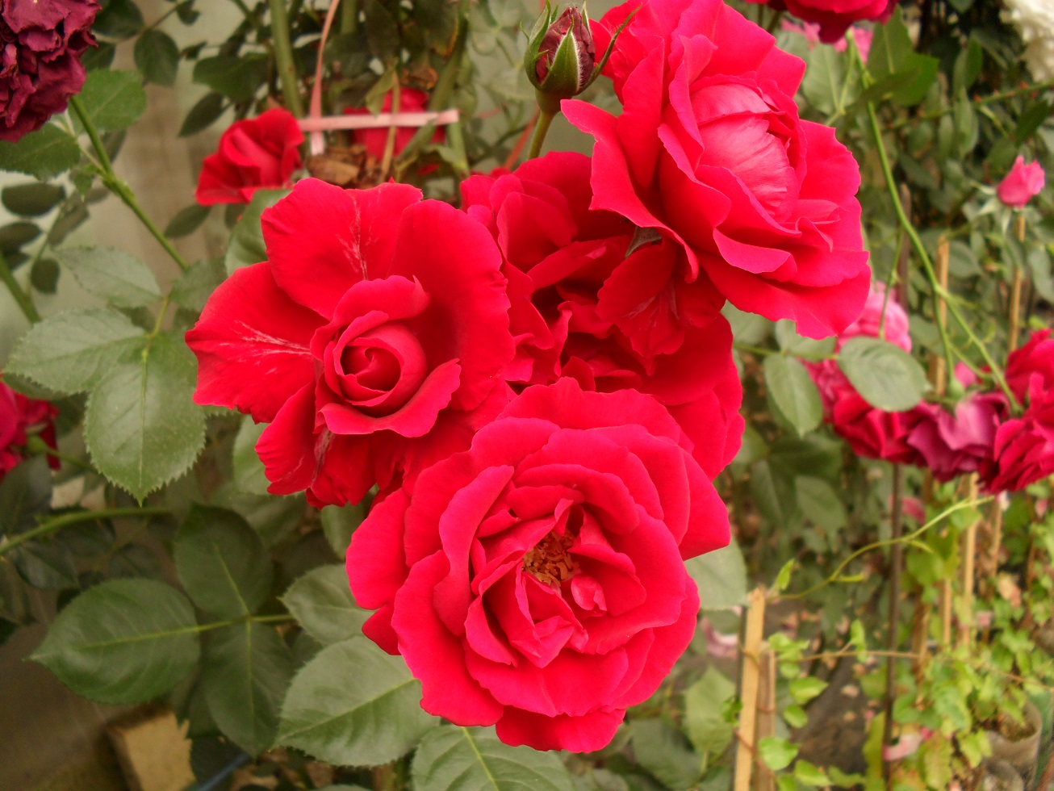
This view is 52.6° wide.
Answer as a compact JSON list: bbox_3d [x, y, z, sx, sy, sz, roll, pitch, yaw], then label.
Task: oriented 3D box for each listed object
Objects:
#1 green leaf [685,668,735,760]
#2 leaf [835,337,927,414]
[{"bbox_3d":[0.113,0.196,0.660,0.034,0.055,0.010,1,0,0],"label":"green leaf"},{"bbox_3d":[0.183,-0.011,0.550,0.047,0.038,0.012,21,-17,12],"label":"leaf"}]

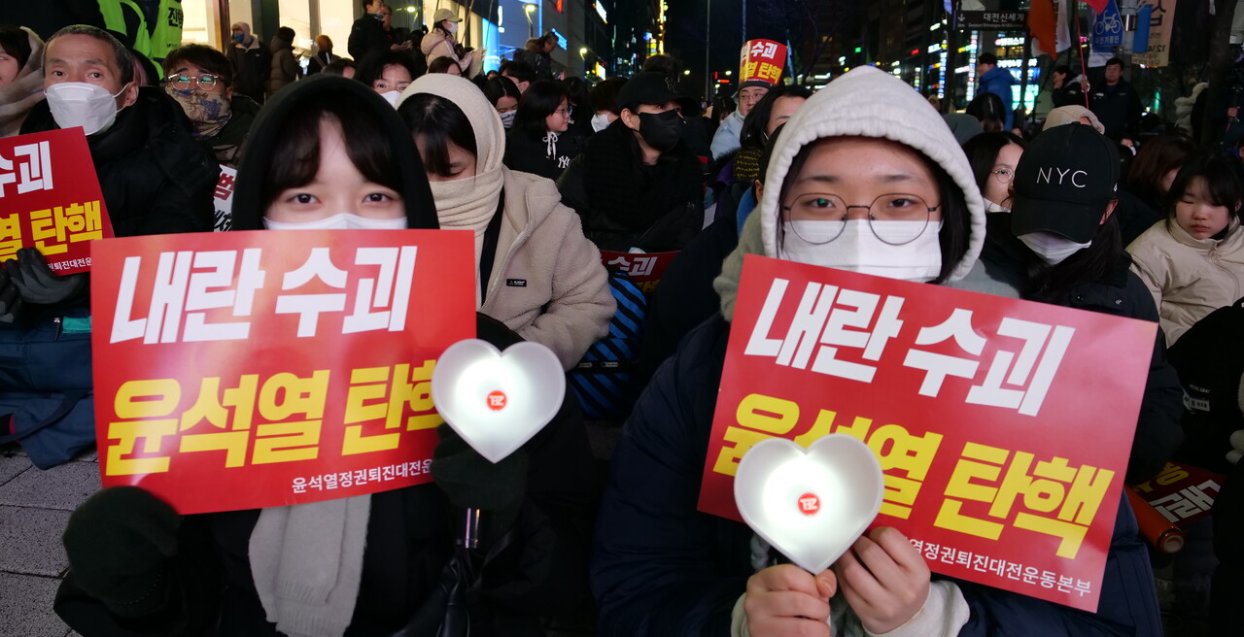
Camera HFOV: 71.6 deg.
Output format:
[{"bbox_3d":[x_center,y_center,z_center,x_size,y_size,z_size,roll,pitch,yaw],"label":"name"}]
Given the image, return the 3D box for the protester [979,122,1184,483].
[{"bbox_3d":[0.770,0.096,1.467,0.500,0.840,0.550,8,14,32],"label":"protester"}]

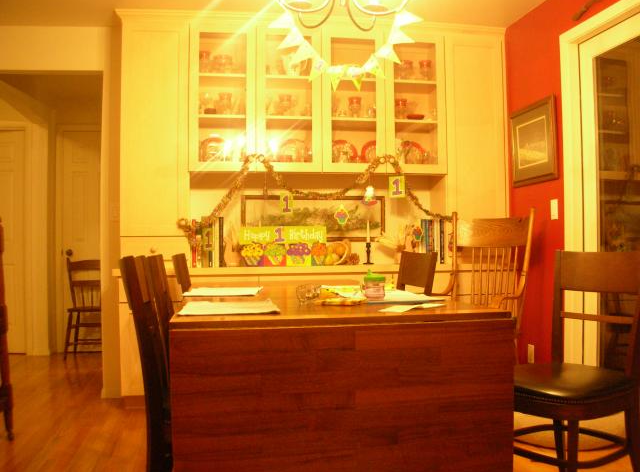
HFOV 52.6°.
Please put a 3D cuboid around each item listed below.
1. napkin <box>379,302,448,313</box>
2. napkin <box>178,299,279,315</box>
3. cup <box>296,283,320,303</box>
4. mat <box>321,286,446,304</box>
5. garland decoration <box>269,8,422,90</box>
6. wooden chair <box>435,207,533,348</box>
[{"bbox_3d":[0.281,0.225,2.059,0.170,0.015,0.290,-1,-1,40],"label":"napkin"},{"bbox_3d":[-0.303,0.230,2.146,0.320,0.015,0.480,0,-1,-10],"label":"napkin"},{"bbox_3d":[-0.044,0.200,2.293,0.083,0.072,0.083,0,-1,0],"label":"cup"},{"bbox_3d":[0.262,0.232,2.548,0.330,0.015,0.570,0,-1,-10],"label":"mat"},{"bbox_3d":[0.082,-0.609,2.060,0.500,0.290,0.120,0,-1,-10],"label":"garland decoration"},{"bbox_3d":[0.688,0.440,3.099,0.600,1.146,0.570,0,-1,-43],"label":"wooden chair"}]

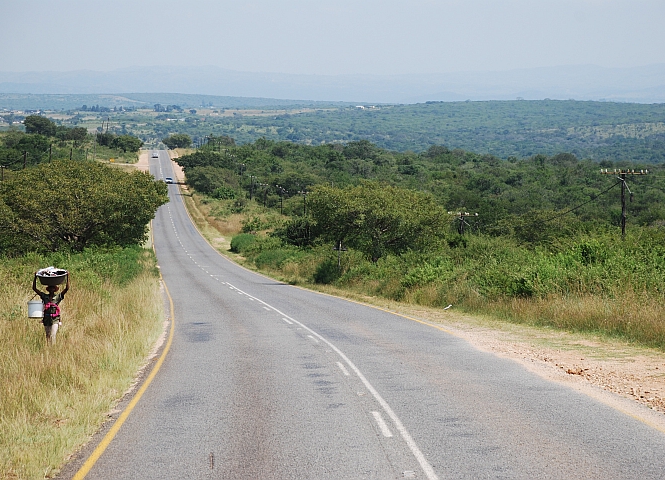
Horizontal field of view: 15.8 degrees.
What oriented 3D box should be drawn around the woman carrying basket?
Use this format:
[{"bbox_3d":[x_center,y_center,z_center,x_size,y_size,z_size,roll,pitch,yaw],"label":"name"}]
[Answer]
[{"bbox_3d":[-5.163,1.407,44.000,0.680,1.630,0.420,0,4,-5],"label":"woman carrying basket"}]

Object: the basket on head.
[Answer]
[{"bbox_3d":[-5.149,0.686,44.000,0.580,0.290,0.580,0,4,-5],"label":"basket on head"}]

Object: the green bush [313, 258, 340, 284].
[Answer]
[{"bbox_3d":[-0.323,1.687,129.000,1.500,1.420,1.500,0,4,0],"label":"green bush"}]

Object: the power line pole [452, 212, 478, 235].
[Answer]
[{"bbox_3d":[9.162,0.819,168.000,2.050,5.500,0.300,0,4,-3],"label":"power line pole"}]

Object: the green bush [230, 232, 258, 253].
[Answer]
[{"bbox_3d":[-9.410,0.370,253.000,2.700,2.350,2.600,0,4,0],"label":"green bush"}]

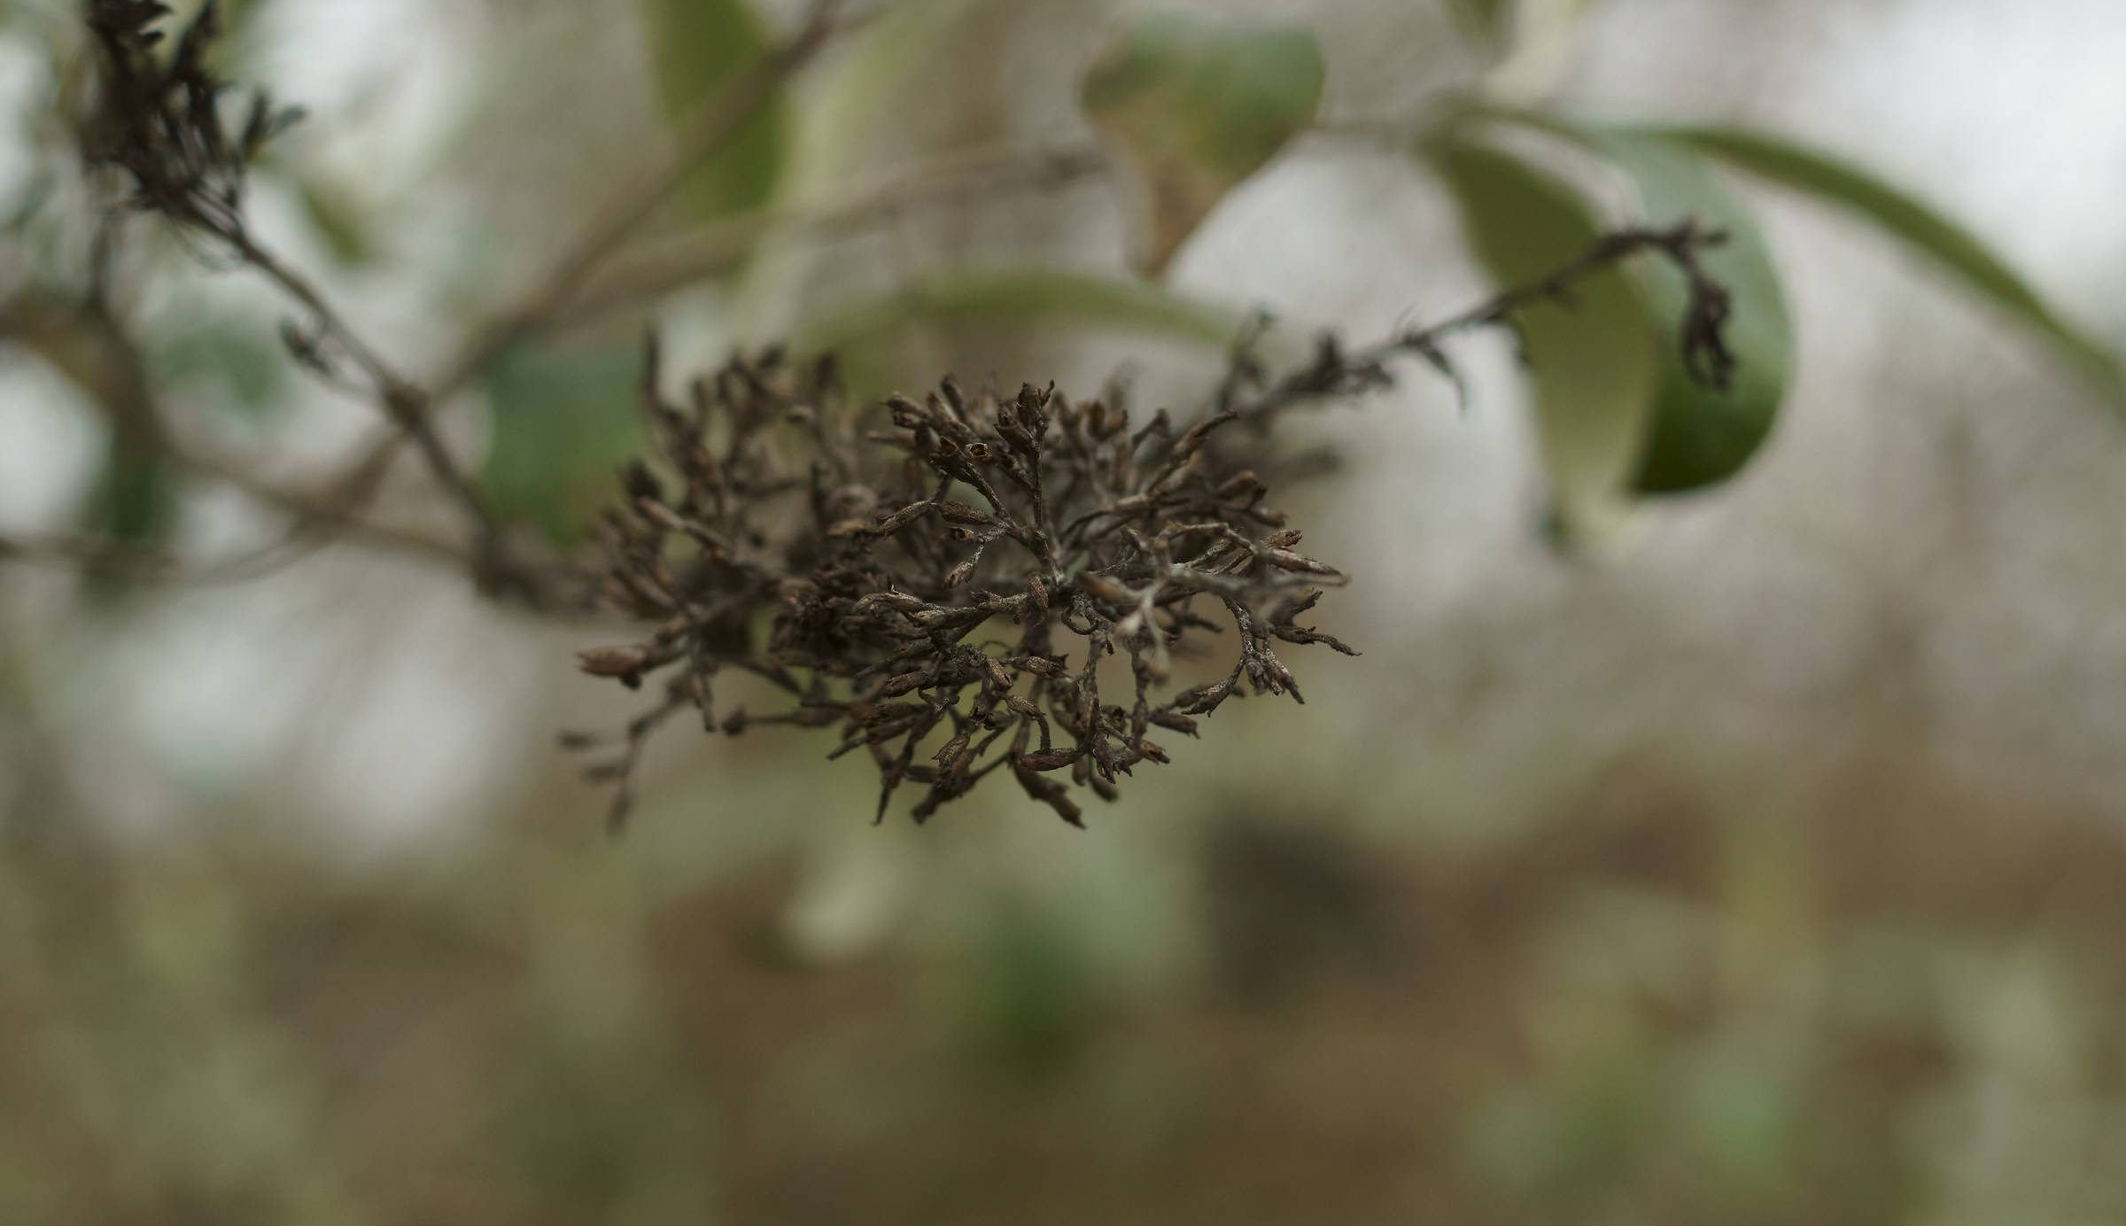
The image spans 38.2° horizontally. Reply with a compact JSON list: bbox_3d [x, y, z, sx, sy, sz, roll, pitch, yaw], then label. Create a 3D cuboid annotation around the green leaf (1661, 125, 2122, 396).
[{"bbox_3d":[0.143,-0.061,0.530,0.091,0.017,0.025,27,3,0],"label":"green leaf"}]

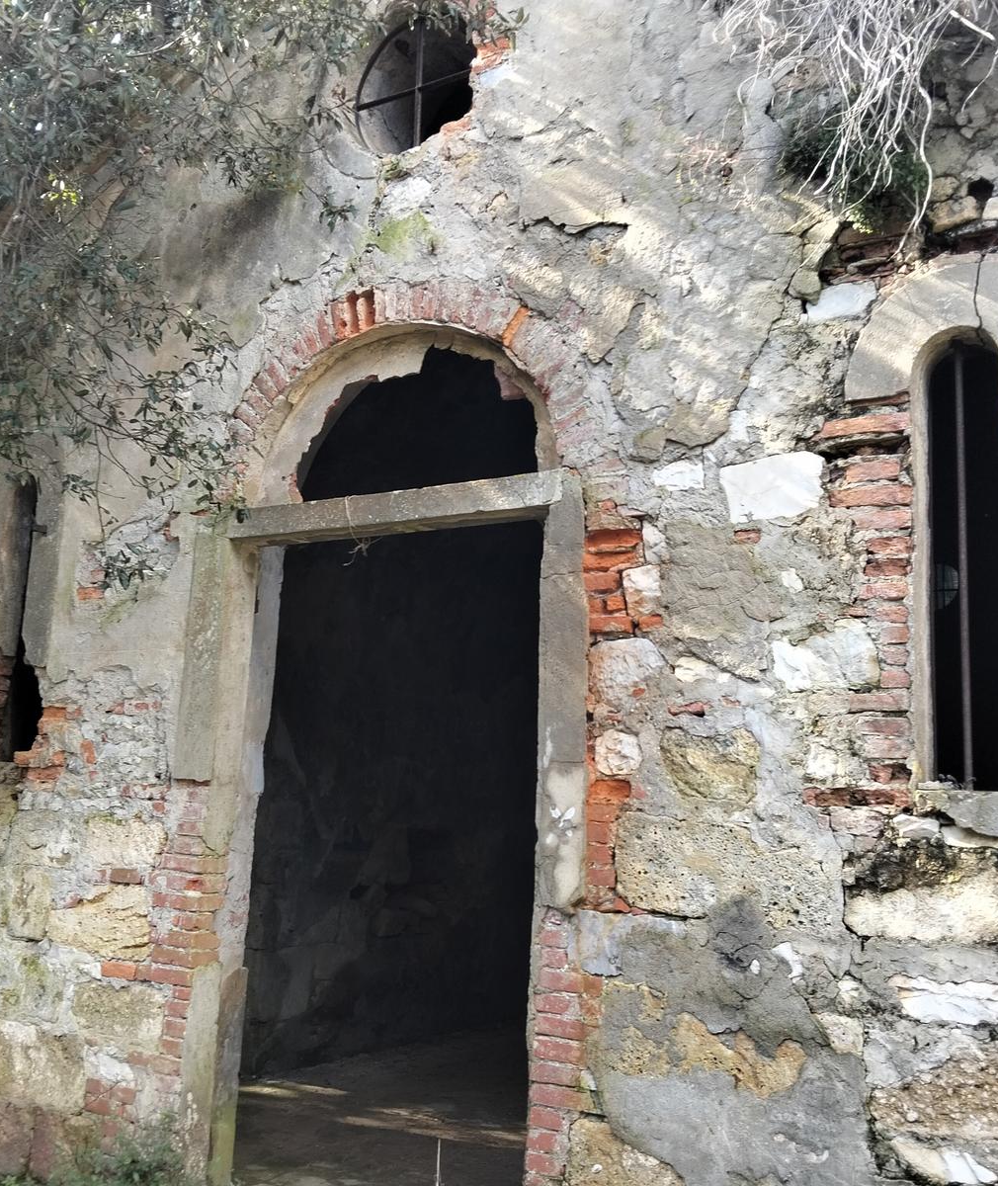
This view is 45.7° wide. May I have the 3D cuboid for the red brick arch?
[{"bbox_3d":[-0.258,-0.713,4.240,1.585,0.785,0.240,-4,-13,27],"label":"red brick arch"}]

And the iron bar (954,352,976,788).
[{"bbox_3d":[1.280,-0.086,3.262,0.020,1.238,0.020,-3,-12,27],"label":"iron bar"}]

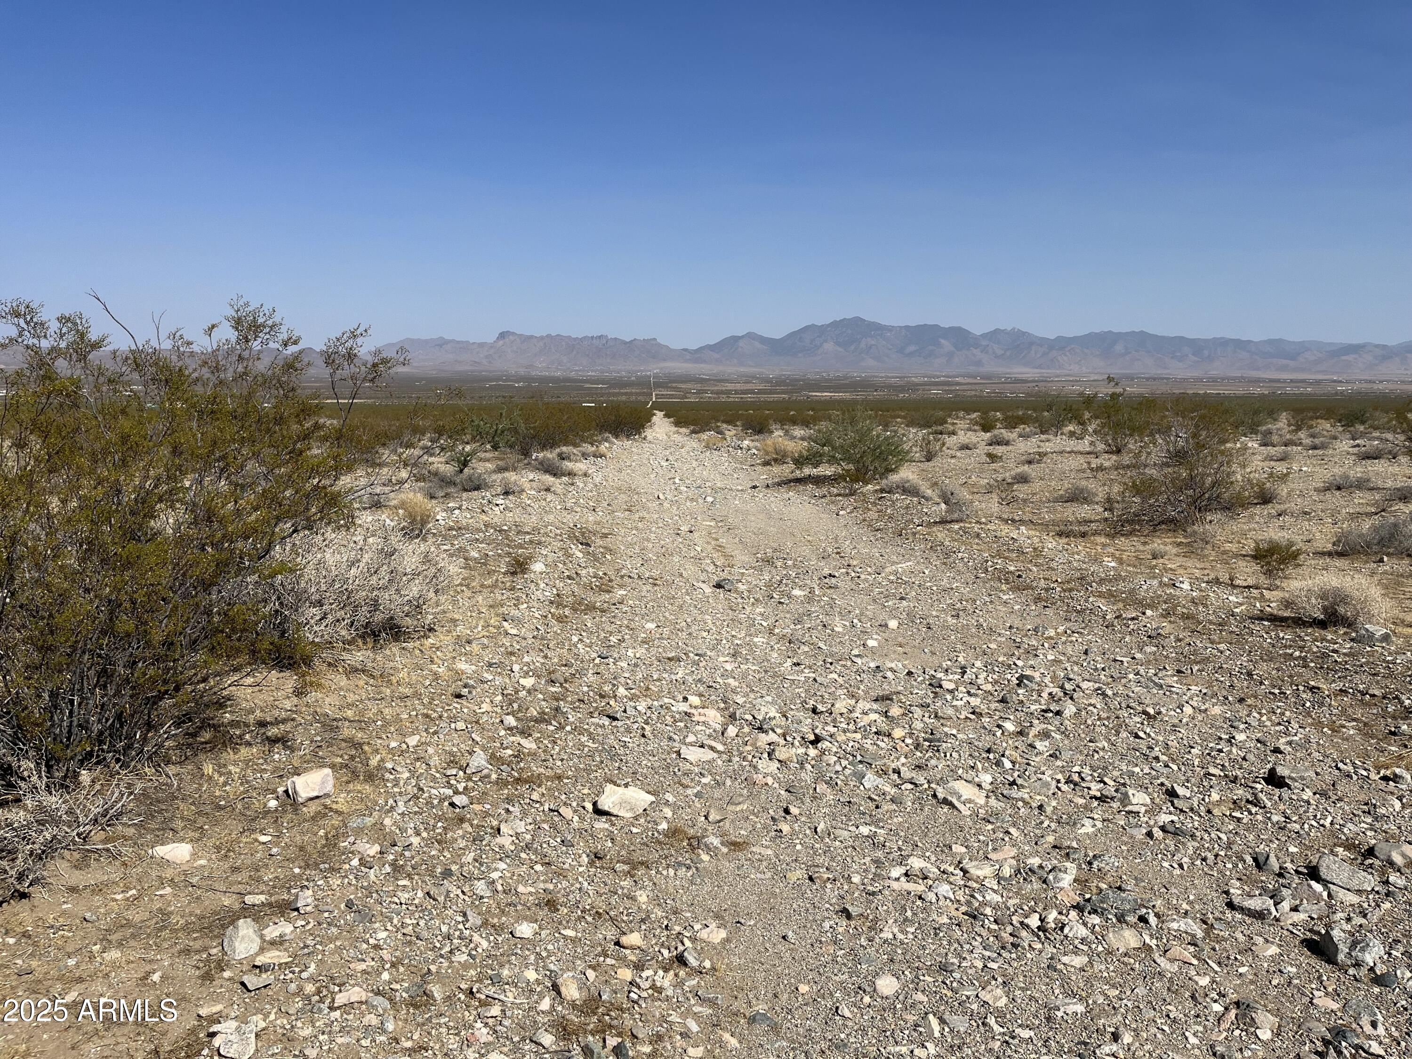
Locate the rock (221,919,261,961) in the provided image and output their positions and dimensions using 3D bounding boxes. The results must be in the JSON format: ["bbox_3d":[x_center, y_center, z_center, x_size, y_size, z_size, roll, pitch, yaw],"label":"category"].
[{"bbox_3d":[-1.340,1.182,3.056,0.108,0.100,0.100,-4,10,-25],"label":"rock"}]

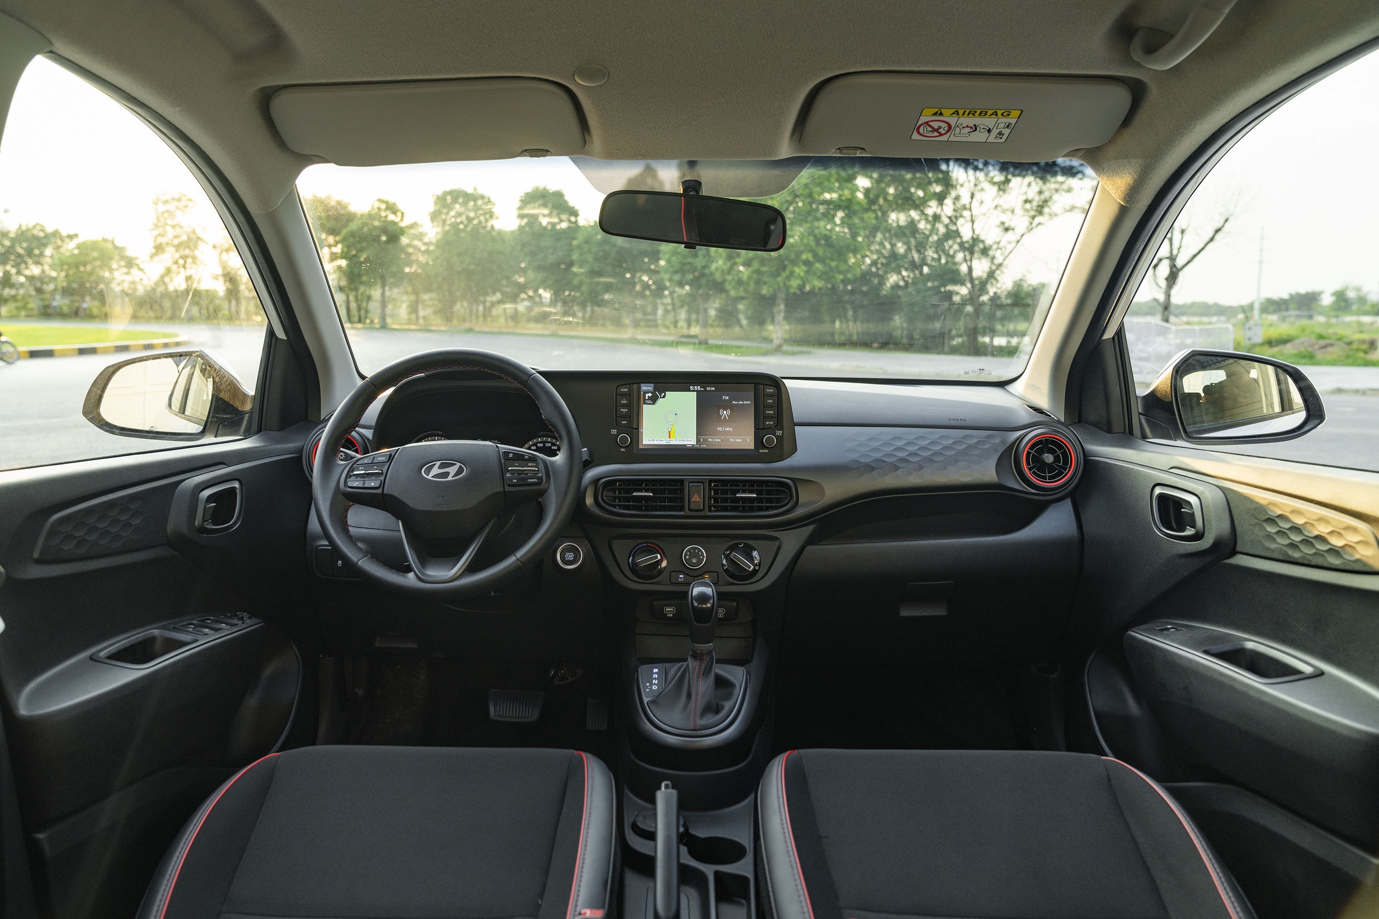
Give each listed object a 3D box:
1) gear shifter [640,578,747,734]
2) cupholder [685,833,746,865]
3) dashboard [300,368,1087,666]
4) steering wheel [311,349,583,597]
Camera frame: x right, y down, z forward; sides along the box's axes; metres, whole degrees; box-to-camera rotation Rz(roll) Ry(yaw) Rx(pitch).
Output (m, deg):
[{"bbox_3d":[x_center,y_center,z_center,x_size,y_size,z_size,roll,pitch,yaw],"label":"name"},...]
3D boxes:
[{"bbox_3d":[0.006,0.265,1.340,0.148,0.180,0.165,0,9,0],"label":"gear shifter"},{"bbox_3d":[0.031,0.504,1.179,0.074,0.058,0.072,0,9,0],"label":"cupholder"},{"bbox_3d":[0.006,0.072,1.629,1.270,0.450,0.420,0,9,0],"label":"dashboard"},{"bbox_3d":[-0.334,0.010,1.340,0.370,0.365,0.100,0,-21,0],"label":"steering wheel"}]

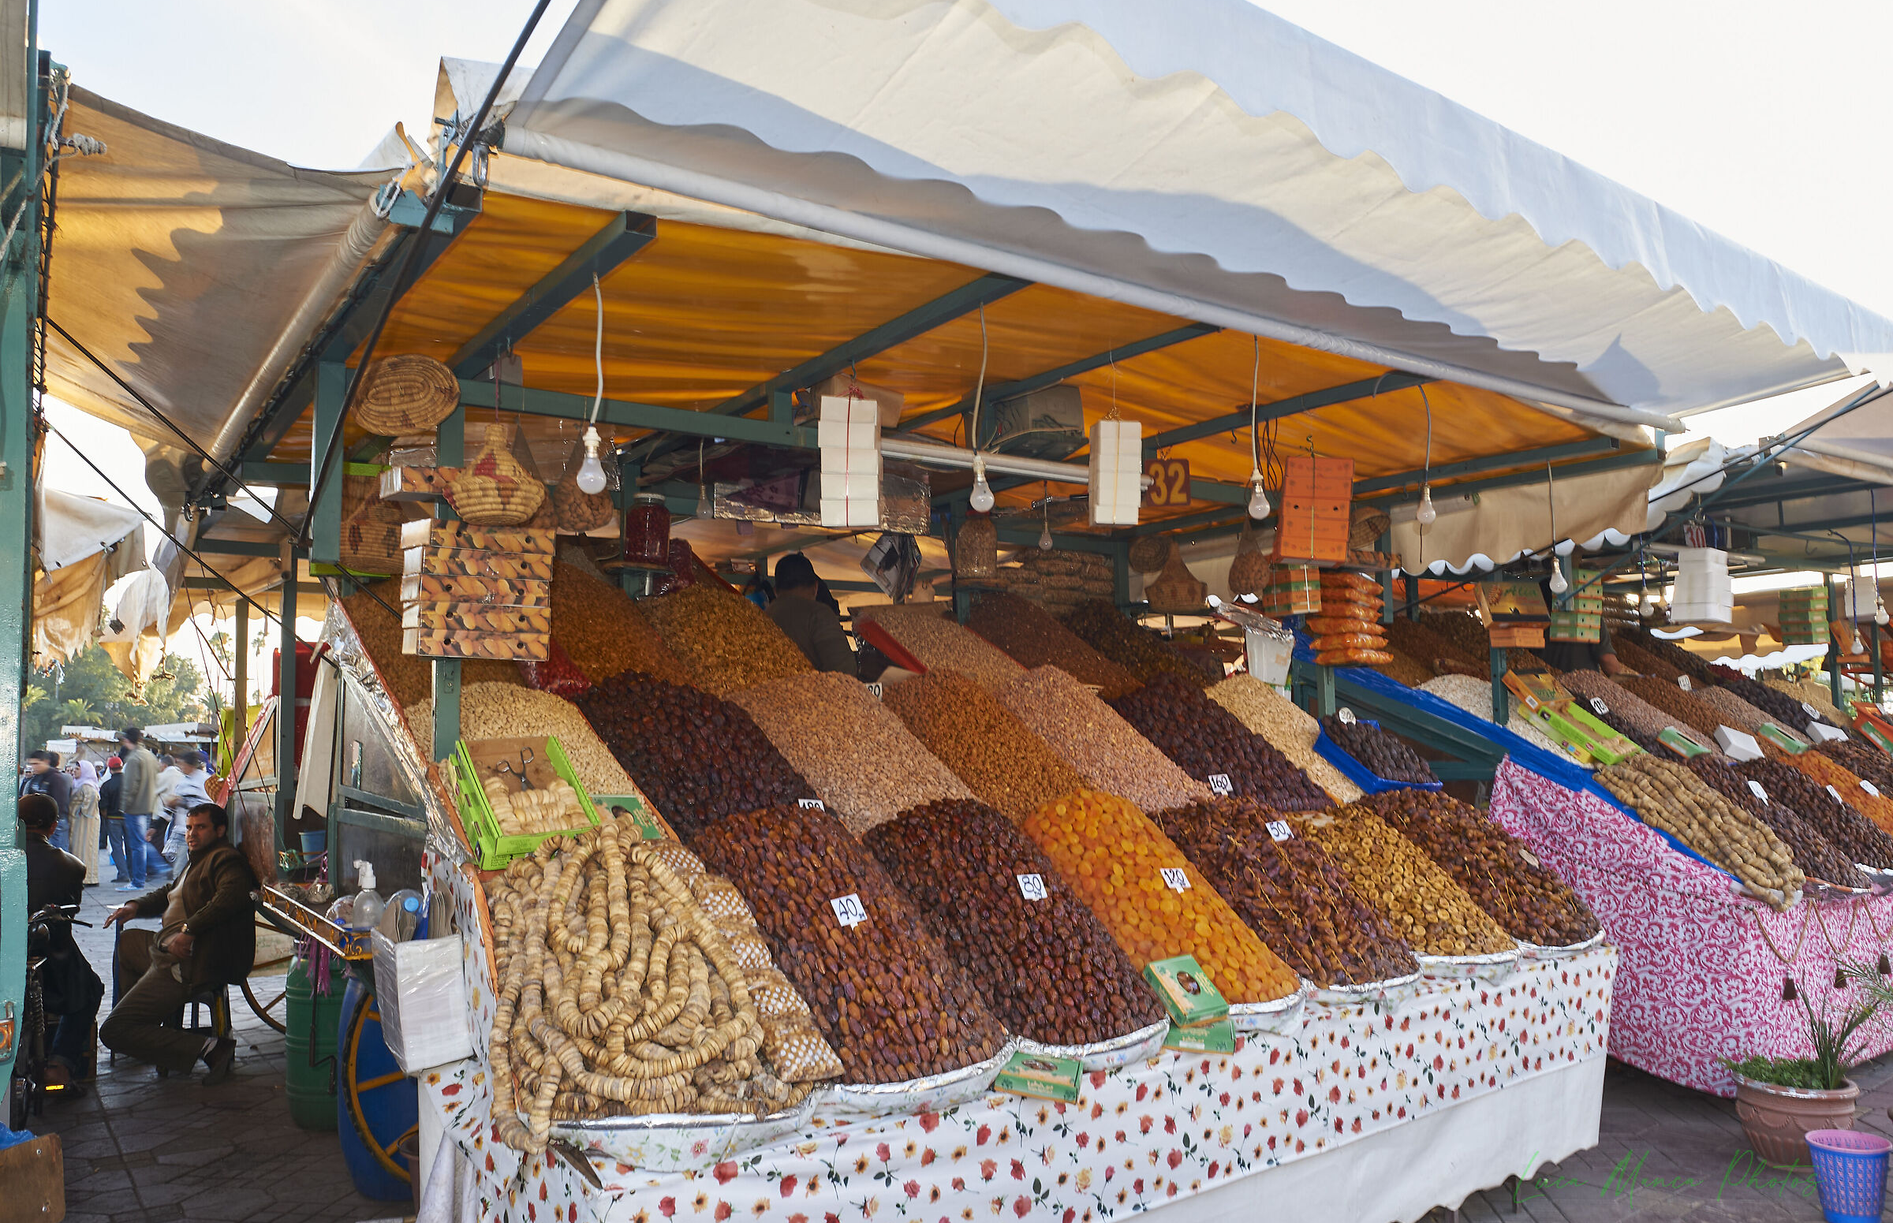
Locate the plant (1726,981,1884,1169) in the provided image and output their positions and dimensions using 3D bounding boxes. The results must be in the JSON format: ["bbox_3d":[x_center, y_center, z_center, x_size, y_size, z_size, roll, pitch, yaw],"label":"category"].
[{"bbox_3d":[3.029,1.630,4.820,0.520,0.650,0.500,0,-4,0],"label":"plant"}]

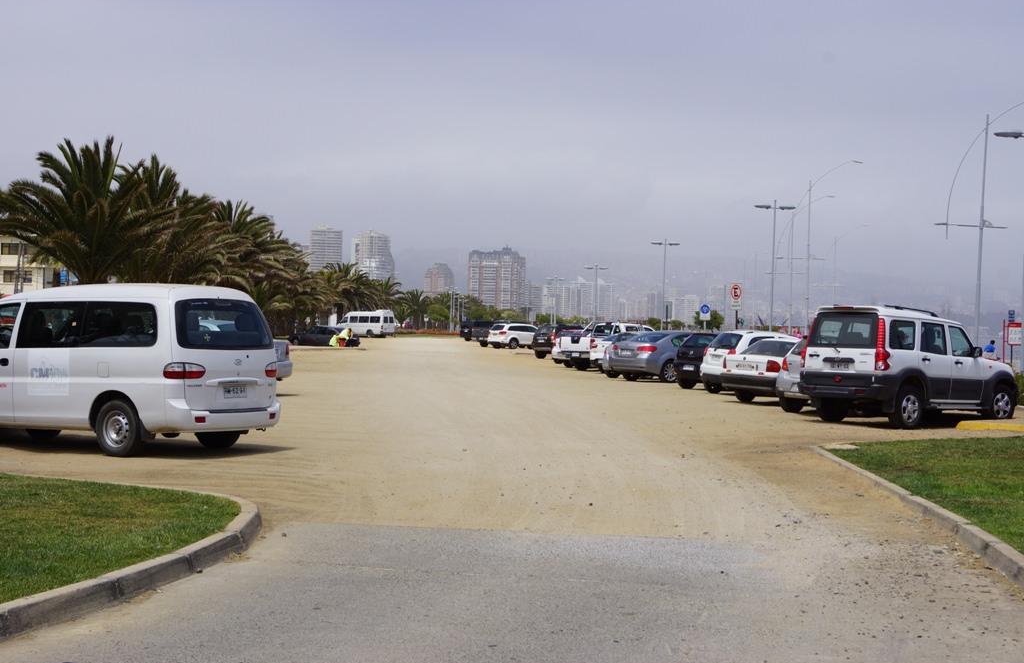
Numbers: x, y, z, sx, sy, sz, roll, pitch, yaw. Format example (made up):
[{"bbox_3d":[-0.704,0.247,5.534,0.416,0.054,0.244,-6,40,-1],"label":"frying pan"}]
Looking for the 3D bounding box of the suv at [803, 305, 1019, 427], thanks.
[{"bbox_3d":[6.774,0.594,25.022,4.400,1.940,1.800,1,0,-42],"label":"suv"}]

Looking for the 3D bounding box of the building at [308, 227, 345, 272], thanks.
[{"bbox_3d":[-170.383,-51.905,1355.000,29.000,87.600,20.000,1,0,-14],"label":"building"}]

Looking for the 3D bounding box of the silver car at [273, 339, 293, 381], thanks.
[{"bbox_3d":[-6.679,0.463,29.566,4.300,1.450,1.690,2,0,23],"label":"silver car"}]

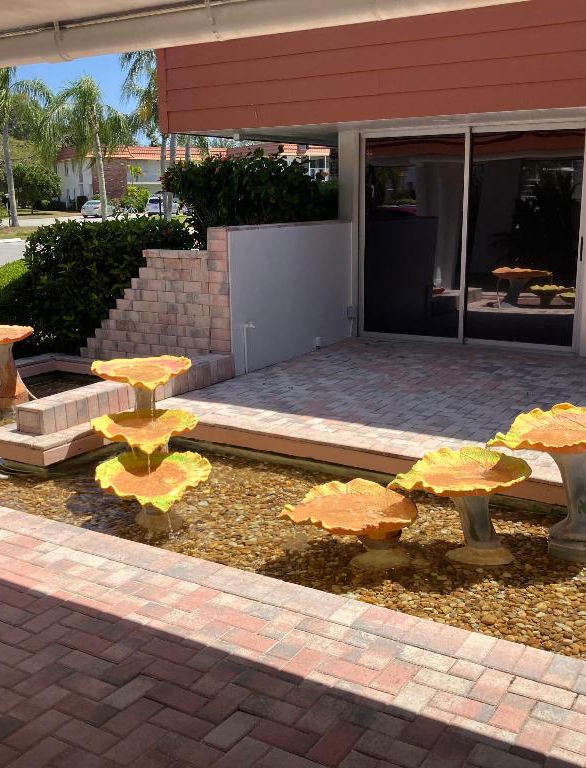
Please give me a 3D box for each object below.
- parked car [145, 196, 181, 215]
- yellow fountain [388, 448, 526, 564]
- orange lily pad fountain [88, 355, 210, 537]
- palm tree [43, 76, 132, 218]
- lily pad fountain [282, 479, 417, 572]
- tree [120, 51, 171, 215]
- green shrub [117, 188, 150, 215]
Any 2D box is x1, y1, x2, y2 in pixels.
[{"bbox_3d":[-12.664,-17.391,81.004,1.850,1.680,4.600,1,13,10],"label":"parked car"},{"bbox_3d":[0.857,0.619,4.121,0.680,0.480,0.640,-2,13,-6],"label":"yellow fountain"},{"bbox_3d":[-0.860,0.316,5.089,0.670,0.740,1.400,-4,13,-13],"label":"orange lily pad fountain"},{"bbox_3d":[-13.712,-15.604,55.000,5.900,9.990,5.800,-1,12,0],"label":"palm tree"},{"bbox_3d":[0.272,0.701,4.036,0.680,0.310,0.560,0,13,5],"label":"lily pad fountain"},{"bbox_3d":[-7.935,-15.104,50.044,6.000,10.380,6.000,-1,13,0],"label":"tree"},{"bbox_3d":[-15.790,-18.185,81.996,3.400,2.660,3.000,-1,13,0],"label":"green shrub"}]

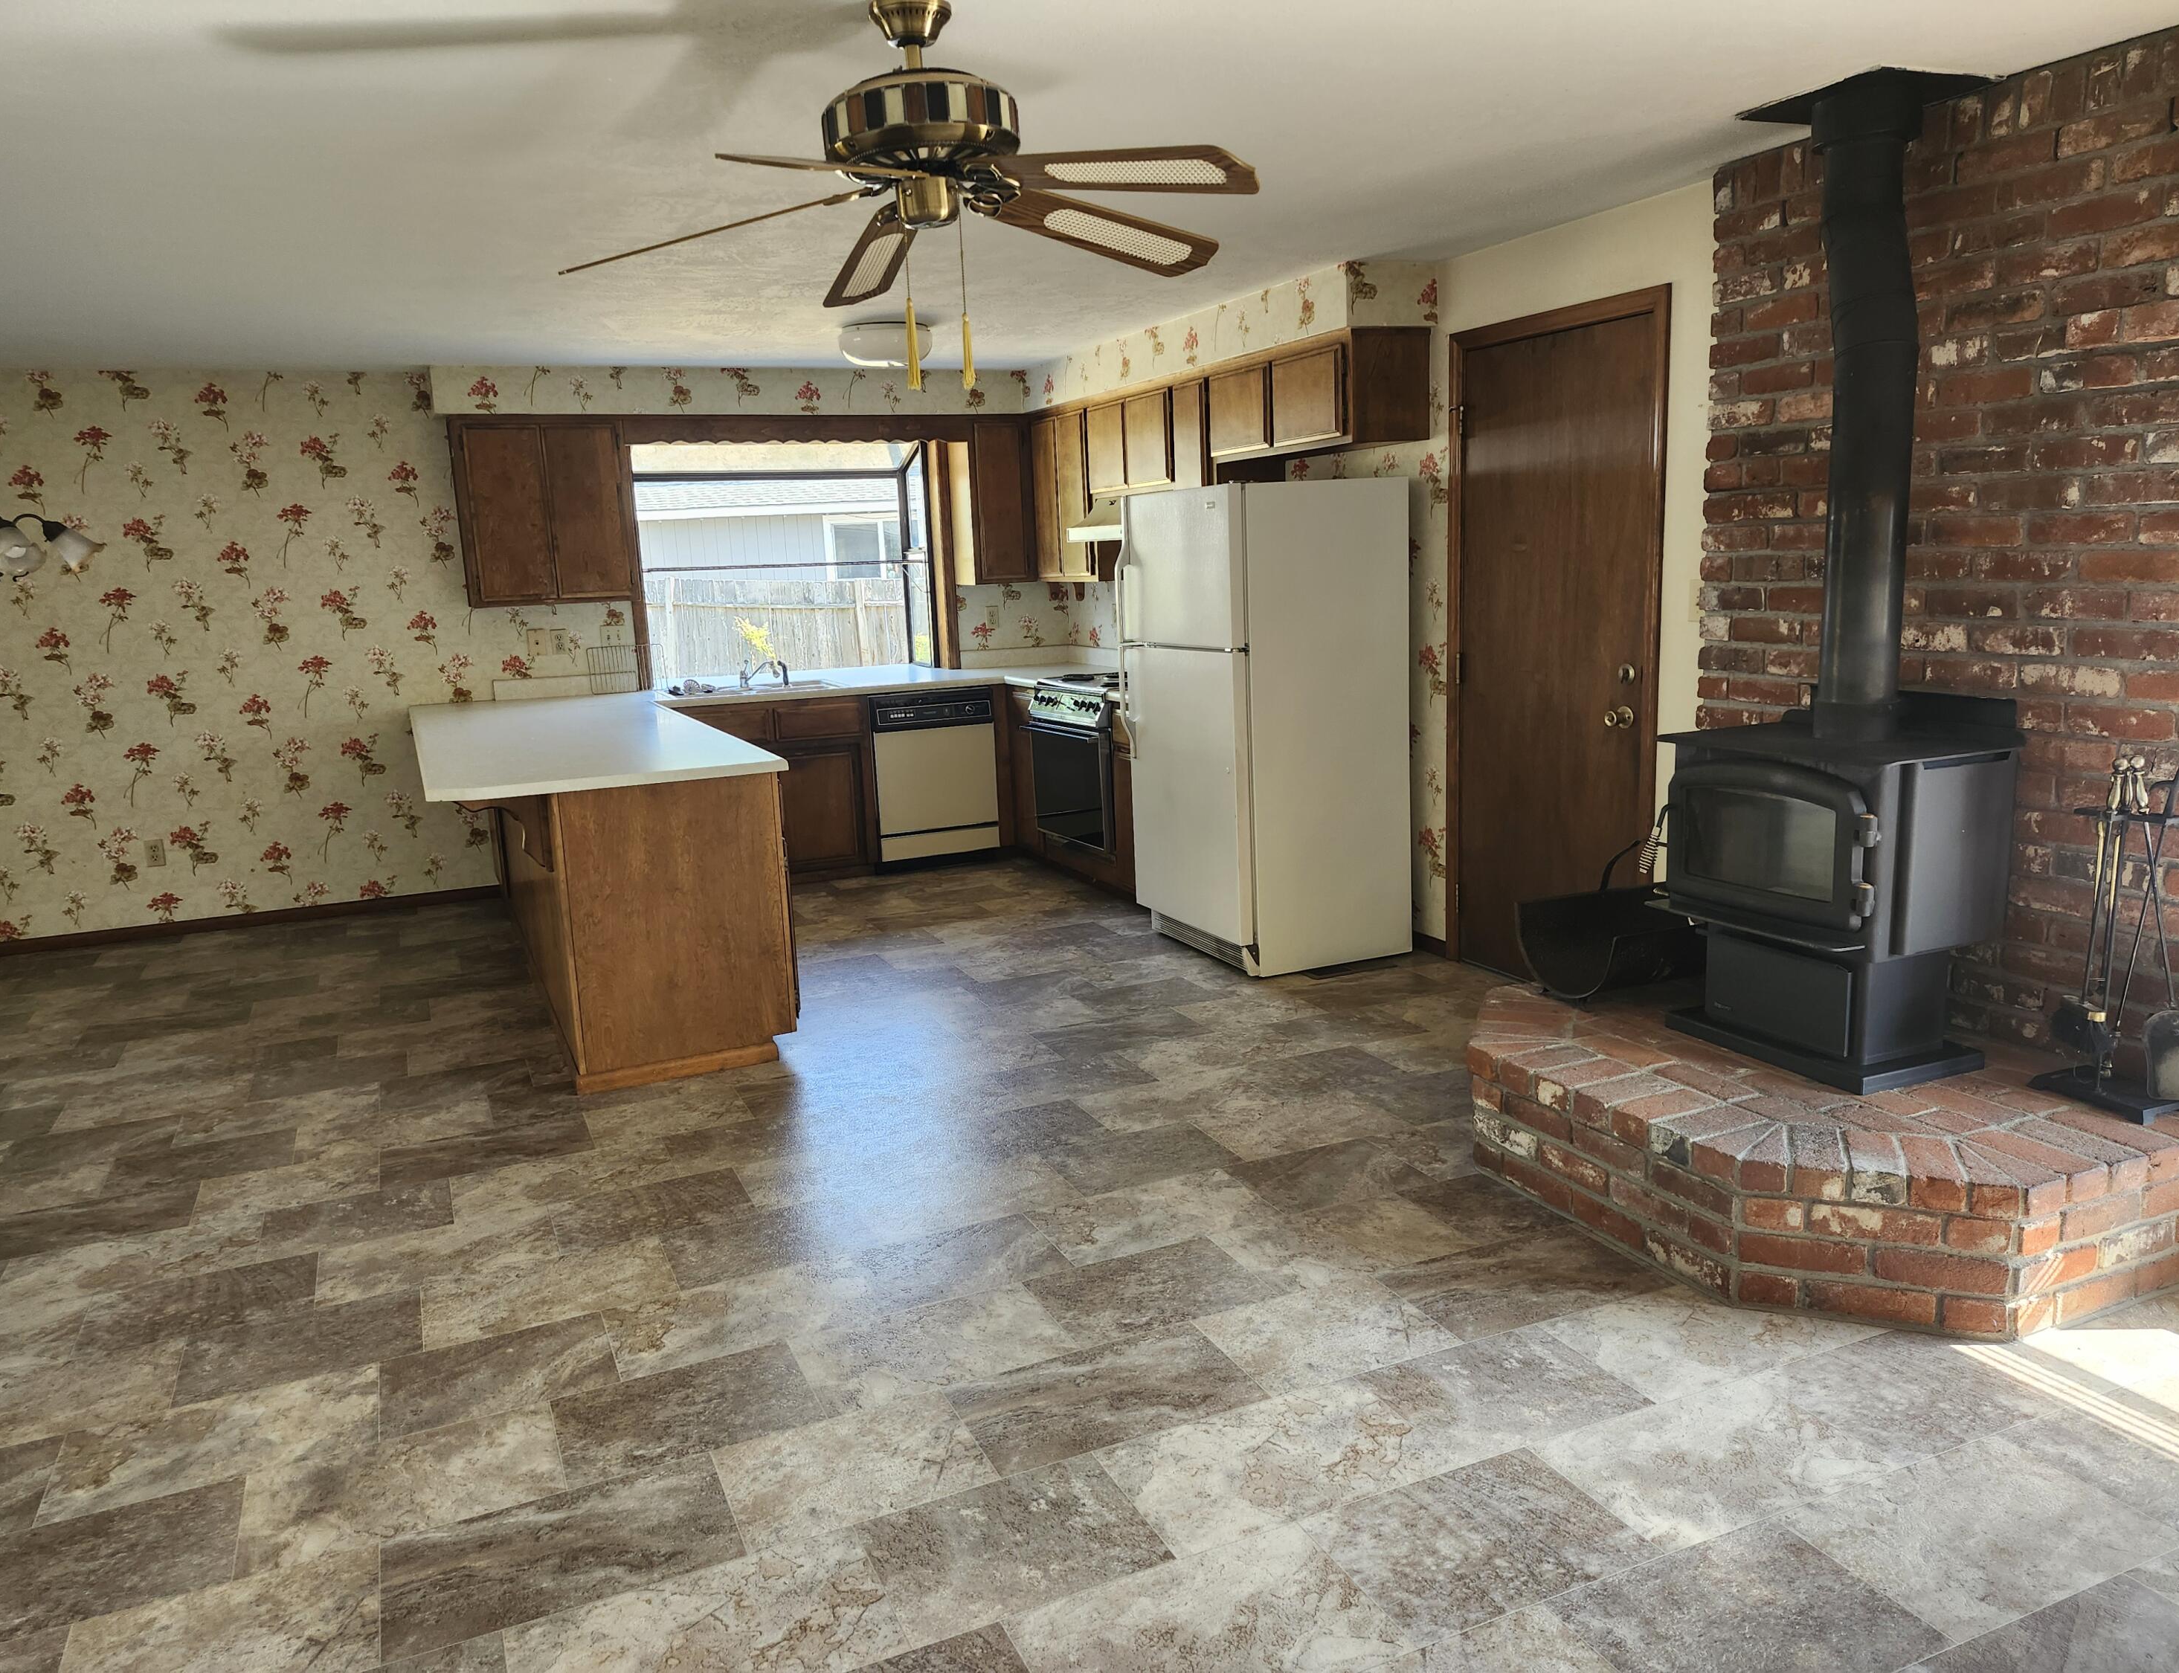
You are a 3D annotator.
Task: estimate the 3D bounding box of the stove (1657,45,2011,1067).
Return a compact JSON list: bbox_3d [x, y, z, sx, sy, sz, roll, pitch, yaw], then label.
[{"bbox_3d":[1.635,-0.556,3.235,0.620,2.090,0.690,-7,12,-24],"label":"stove"}]

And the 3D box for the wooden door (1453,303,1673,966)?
[{"bbox_3d":[1.469,-0.543,4.705,0.080,2.130,0.950,-7,12,-24],"label":"wooden door"}]

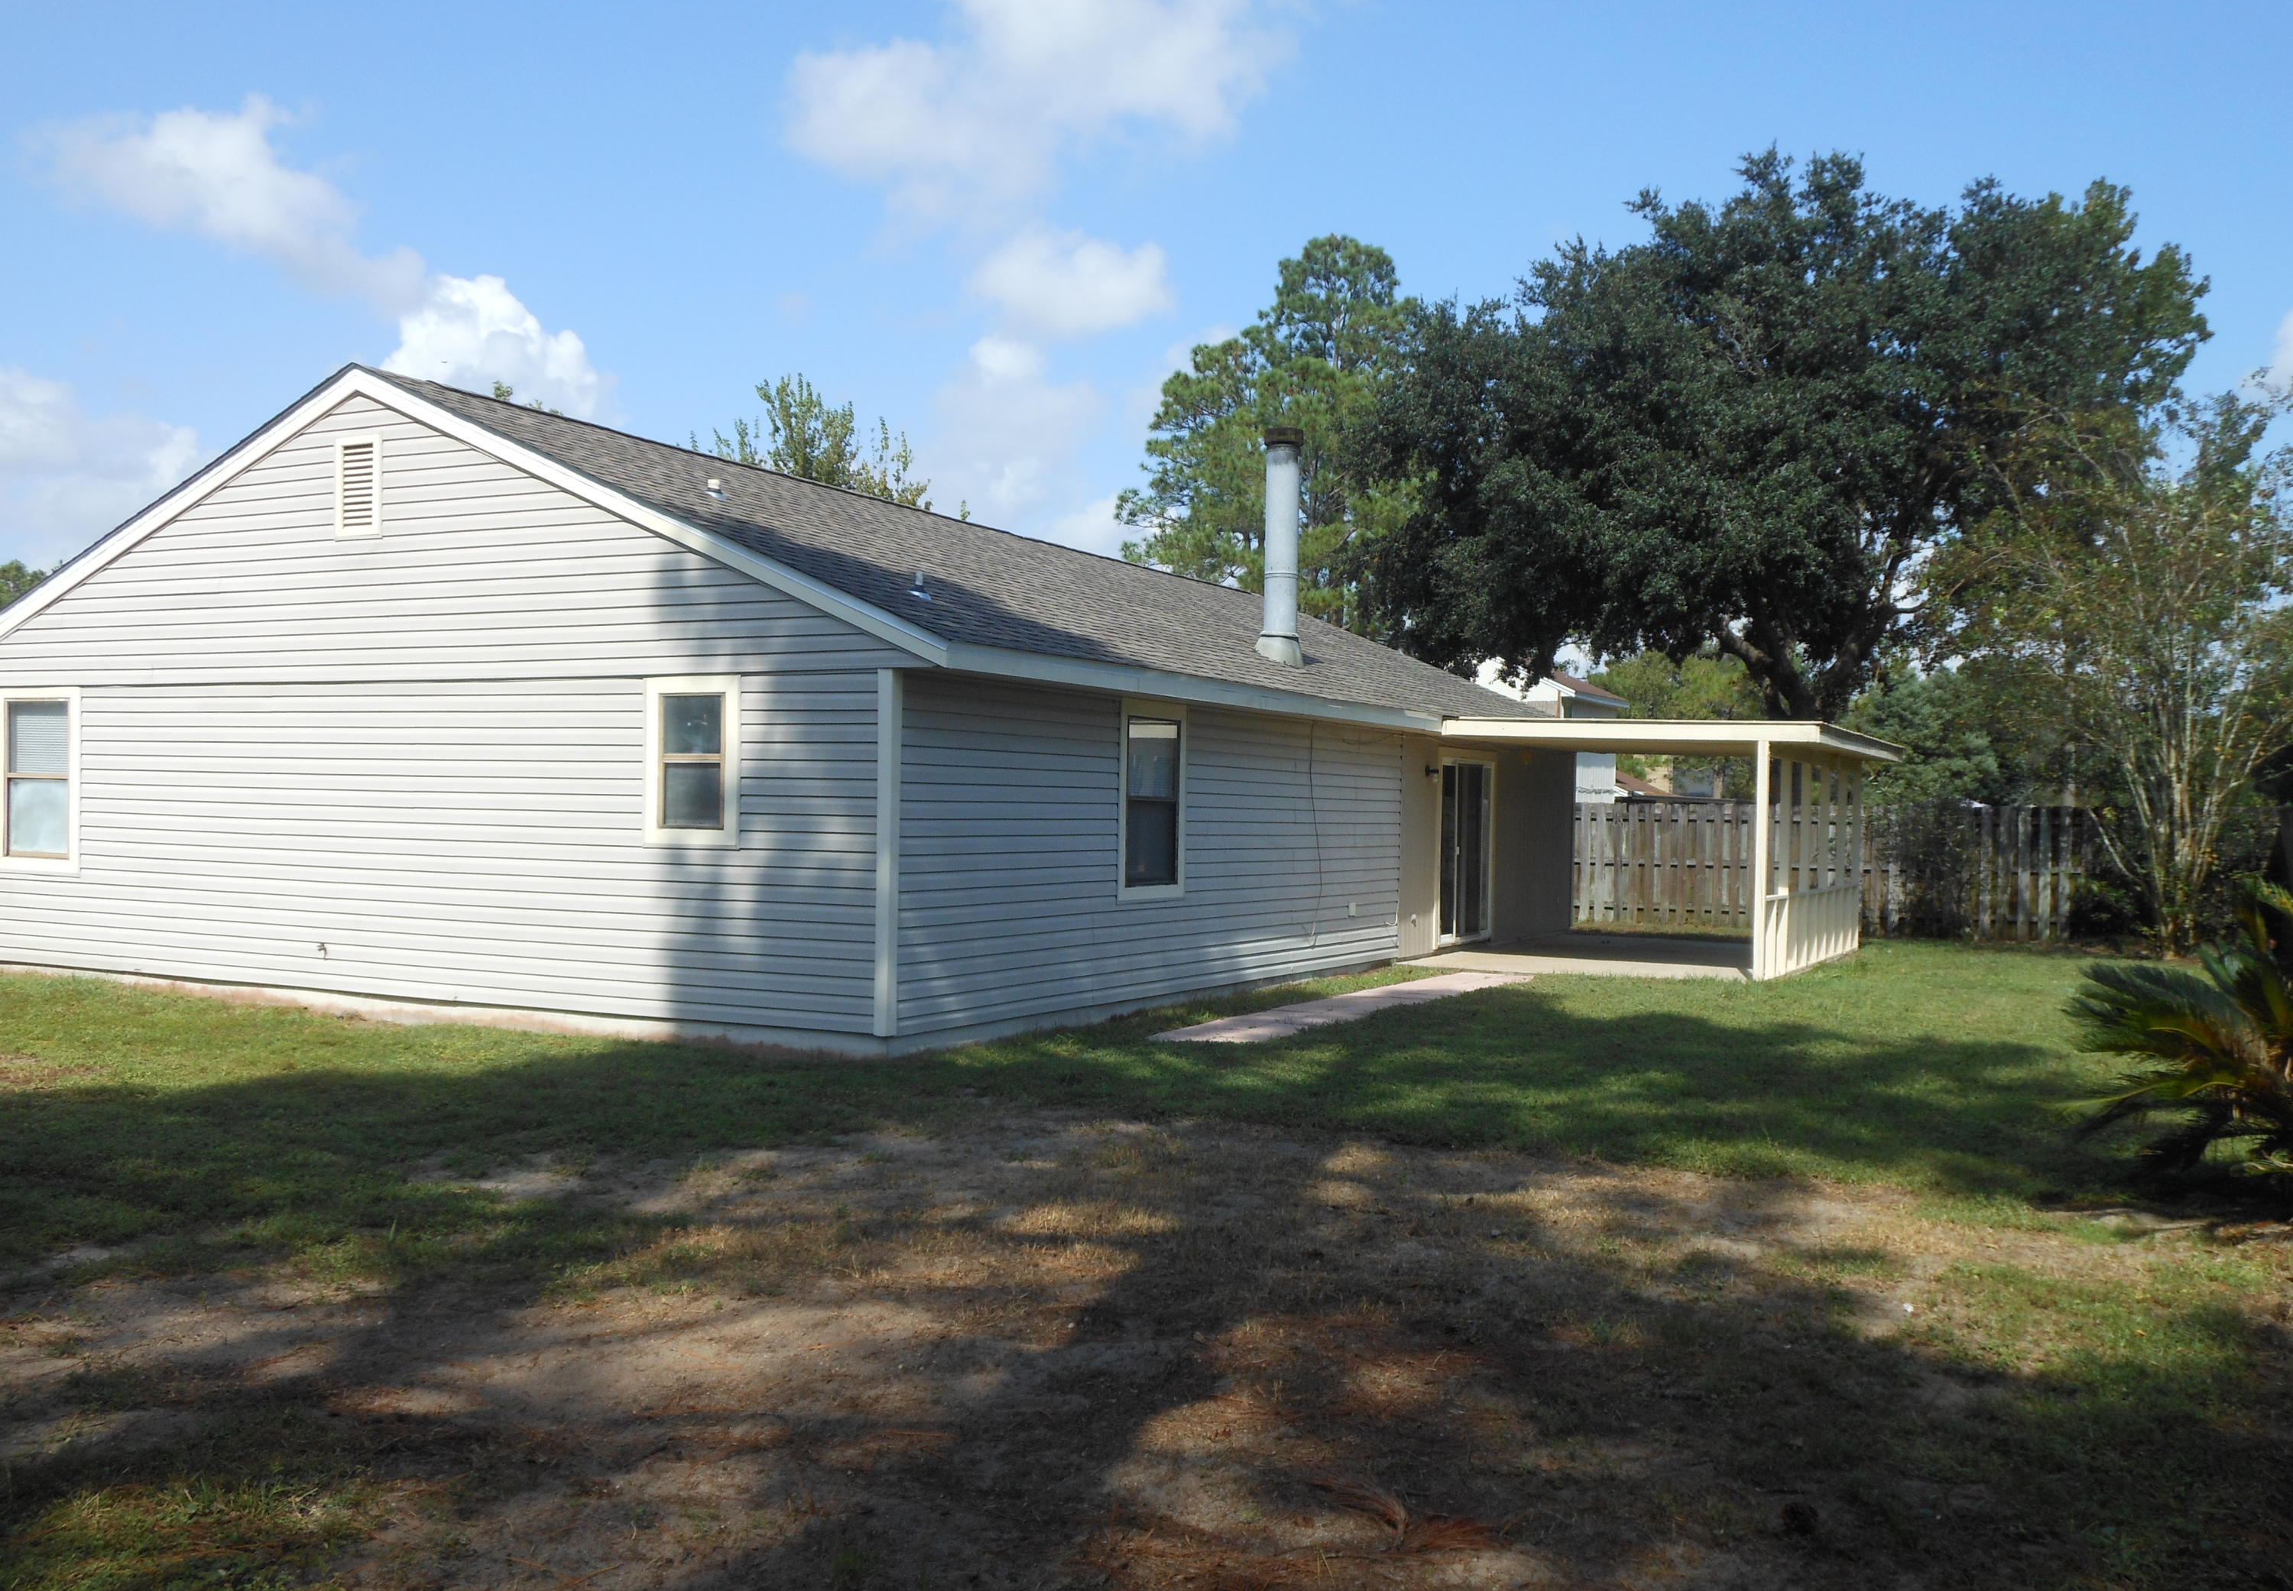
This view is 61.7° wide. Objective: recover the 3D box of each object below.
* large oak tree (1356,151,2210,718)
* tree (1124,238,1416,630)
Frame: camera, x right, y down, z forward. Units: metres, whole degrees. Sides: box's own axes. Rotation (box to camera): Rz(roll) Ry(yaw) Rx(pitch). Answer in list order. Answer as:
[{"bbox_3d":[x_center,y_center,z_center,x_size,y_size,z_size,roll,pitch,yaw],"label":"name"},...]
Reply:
[{"bbox_3d":[11.200,-4.700,34.000,14.700,13.400,13.500,1,0,0],"label":"large oak tree"},{"bbox_3d":[3.550,-6.300,50.000,8.500,16.600,8.300,1,0,0],"label":"tree"}]

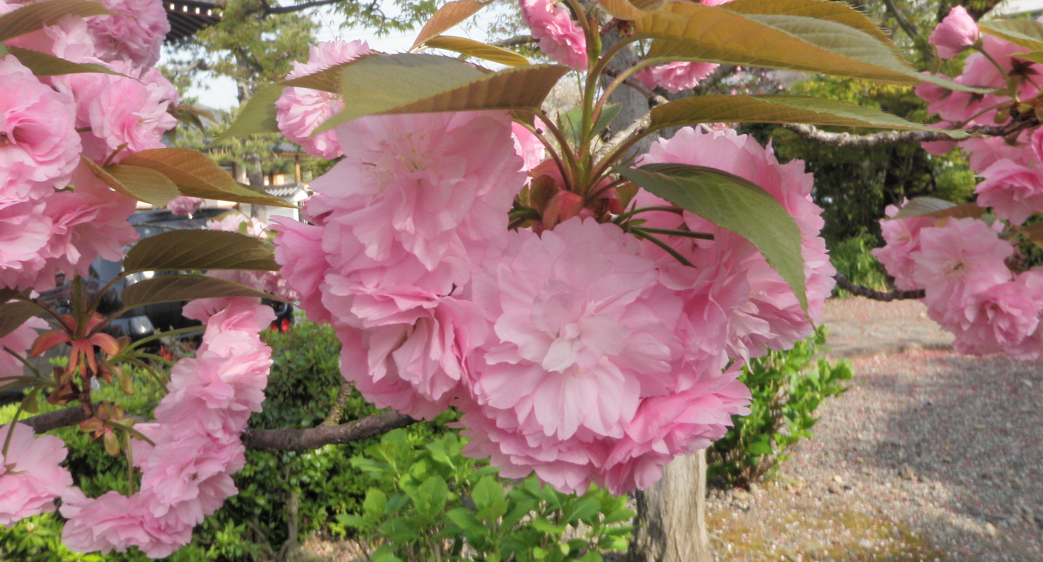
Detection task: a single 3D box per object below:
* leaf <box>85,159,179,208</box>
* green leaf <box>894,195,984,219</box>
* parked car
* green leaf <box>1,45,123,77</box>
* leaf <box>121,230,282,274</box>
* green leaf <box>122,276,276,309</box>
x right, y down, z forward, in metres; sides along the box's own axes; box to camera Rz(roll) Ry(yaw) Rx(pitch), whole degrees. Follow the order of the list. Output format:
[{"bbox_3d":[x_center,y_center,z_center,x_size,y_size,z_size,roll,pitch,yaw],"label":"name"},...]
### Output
[{"bbox_3d":[-0.168,-0.042,0.365,0.038,0.015,0.030,18,4,0],"label":"leaf"},{"bbox_3d":[0.223,-0.039,0.450,0.052,0.012,0.025,-5,3,0],"label":"green leaf"},{"bbox_3d":[-4.750,-0.090,11.000,1.700,1.600,4.200,-3,5,-42],"label":"parked car"},{"bbox_3d":[-0.196,-0.094,0.360,0.047,0.010,0.025,12,4,0],"label":"green leaf"},{"bbox_3d":[-0.167,-0.016,0.450,0.092,0.022,0.030,2,3,0],"label":"leaf"},{"bbox_3d":[-0.169,0.006,0.450,0.090,0.016,0.030,3,3,0],"label":"green leaf"}]

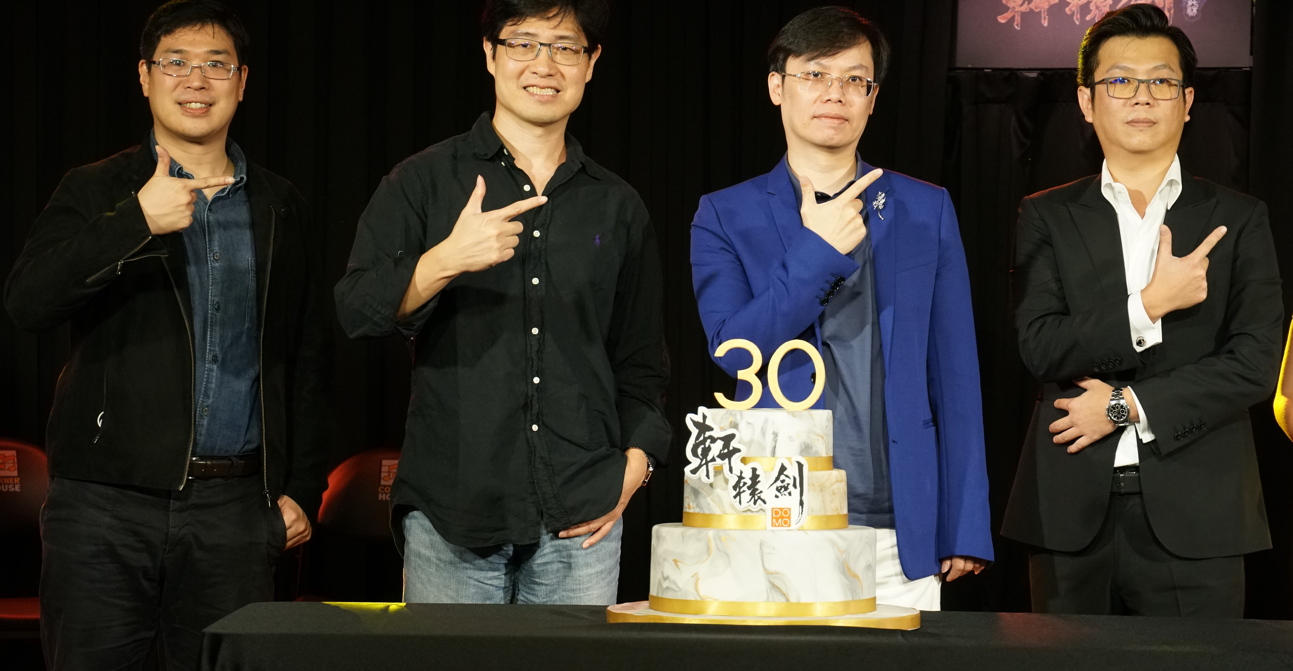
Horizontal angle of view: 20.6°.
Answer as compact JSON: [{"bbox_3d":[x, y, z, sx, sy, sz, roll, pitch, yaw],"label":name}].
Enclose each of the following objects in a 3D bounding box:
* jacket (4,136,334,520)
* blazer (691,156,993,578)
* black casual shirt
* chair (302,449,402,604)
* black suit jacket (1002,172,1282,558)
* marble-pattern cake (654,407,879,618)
[{"bbox_3d":[-0.822,-0.010,6.150,0.550,0.670,0.380,1,-1,-14],"label":"jacket"},{"bbox_3d":[0.338,0.055,6.150,0.525,0.730,0.360,1,-1,1],"label":"blazer"},{"bbox_3d":[-0.243,-0.008,5.950,0.540,0.715,0.380,1,-1,-8],"label":"black casual shirt"},{"bbox_3d":[-0.610,0.690,8.500,0.460,0.860,0.500,1,-1,-3],"label":"chair"},{"bbox_3d":[0.862,0.051,6.200,0.490,0.670,0.360,1,-1,5],"label":"black suit jacket"},{"bbox_3d":[0.182,0.270,5.500,0.352,0.310,0.352,1,-1,0],"label":"marble-pattern cake"}]

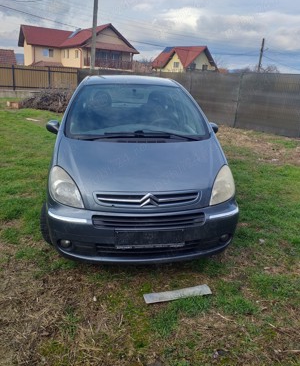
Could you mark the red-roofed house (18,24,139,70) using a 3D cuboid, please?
[{"bbox_3d":[-11.300,-19.200,48.100,13.700,8.500,13.300,-12,23,-34],"label":"red-roofed house"}]

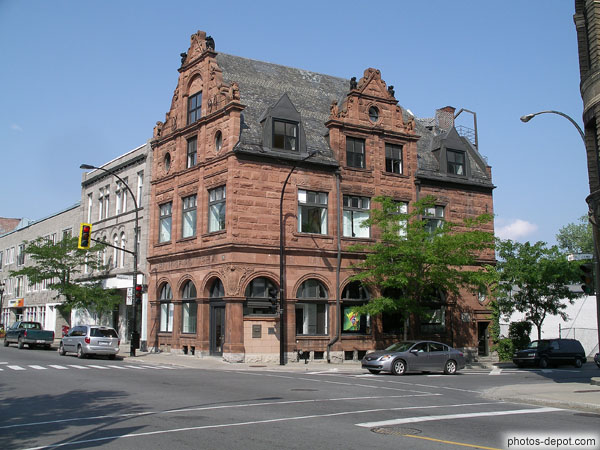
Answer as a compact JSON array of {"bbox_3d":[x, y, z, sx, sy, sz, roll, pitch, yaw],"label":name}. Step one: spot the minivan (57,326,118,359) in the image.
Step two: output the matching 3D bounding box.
[{"bbox_3d":[-11.900,6.600,36.200,1.970,1.750,4.950,7,-11,-37],"label":"minivan"}]

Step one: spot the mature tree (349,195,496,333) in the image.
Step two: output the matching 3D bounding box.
[{"bbox_3d":[6.350,2.900,33.300,7.400,8.800,6.800,-1,-9,10],"label":"mature tree"}]

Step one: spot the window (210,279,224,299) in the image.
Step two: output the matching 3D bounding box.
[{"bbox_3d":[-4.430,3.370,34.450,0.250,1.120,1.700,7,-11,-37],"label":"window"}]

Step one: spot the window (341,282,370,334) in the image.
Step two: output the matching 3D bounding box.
[{"bbox_3d":[3.200,4.690,36.200,2.050,3.100,0.250,5,-10,-28],"label":"window"}]

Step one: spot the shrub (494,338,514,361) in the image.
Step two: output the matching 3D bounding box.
[{"bbox_3d":[13.200,8.020,41.000,1.400,1.550,1.300,-3,-9,18],"label":"shrub"}]

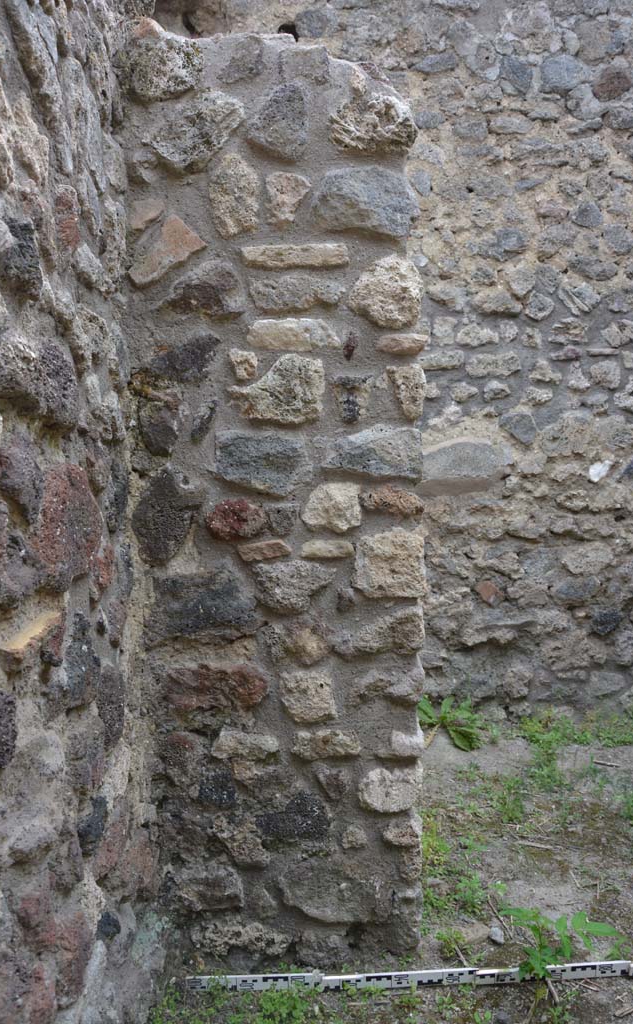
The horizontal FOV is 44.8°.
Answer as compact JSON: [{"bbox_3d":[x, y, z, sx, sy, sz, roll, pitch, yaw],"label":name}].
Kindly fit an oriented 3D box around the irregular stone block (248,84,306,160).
[{"bbox_3d":[-0.075,-0.737,1.496,0.111,0.140,0.100,-1,5,-2],"label":"irregular stone block"}]

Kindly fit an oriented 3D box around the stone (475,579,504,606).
[{"bbox_3d":[0.662,0.306,2.968,0.105,0.101,0.080,-1,5,-2],"label":"stone"}]

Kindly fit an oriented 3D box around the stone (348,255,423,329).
[{"bbox_3d":[0.131,-0.420,1.480,0.144,0.138,0.110,0,4,0],"label":"stone"}]

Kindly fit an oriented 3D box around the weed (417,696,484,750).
[{"bbox_3d":[0.489,0.762,2.780,0.235,0.140,0.220,-1,5,-2],"label":"weed"}]

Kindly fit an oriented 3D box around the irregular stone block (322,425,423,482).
[{"bbox_3d":[0.107,-0.118,1.551,0.195,0.111,0.110,-1,5,-2],"label":"irregular stone block"}]

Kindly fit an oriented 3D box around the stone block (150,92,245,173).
[{"bbox_3d":[-0.223,-0.711,1.458,0.179,0.145,0.110,0,4,0],"label":"stone block"}]

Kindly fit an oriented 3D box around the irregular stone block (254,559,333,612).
[{"bbox_3d":[-0.043,0.144,1.512,0.160,0.102,0.090,0,4,0],"label":"irregular stone block"}]

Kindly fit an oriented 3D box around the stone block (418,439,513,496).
[{"bbox_3d":[0.586,-0.178,3.060,0.378,0.228,0.190,0,4,0],"label":"stone block"}]

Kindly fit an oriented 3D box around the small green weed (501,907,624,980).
[{"bbox_3d":[0.488,0.856,1.523,0.225,0.120,0.160,0,4,0],"label":"small green weed"}]

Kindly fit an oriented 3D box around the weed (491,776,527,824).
[{"bbox_3d":[0.542,0.815,2.170,0.094,0.100,0.090,-1,5,-2],"label":"weed"}]

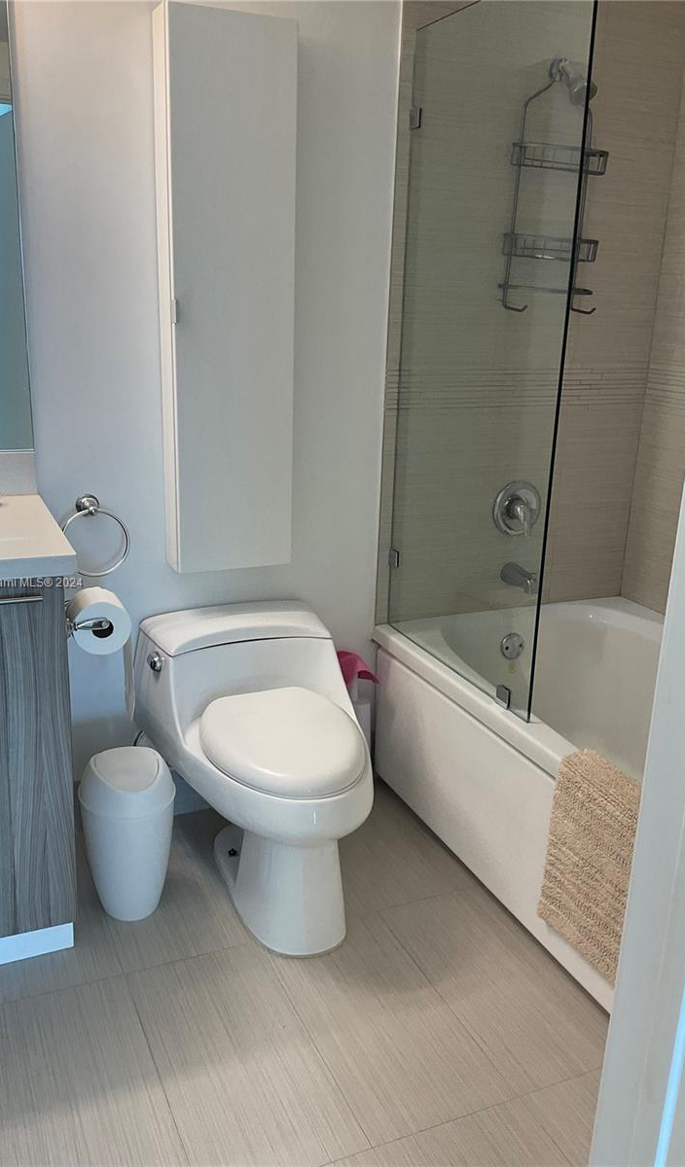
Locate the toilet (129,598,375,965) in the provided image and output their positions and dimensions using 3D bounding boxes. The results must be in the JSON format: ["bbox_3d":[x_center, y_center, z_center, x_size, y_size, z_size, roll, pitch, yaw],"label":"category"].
[{"bbox_3d":[-0.172,0.444,2.398,0.520,0.605,0.710,-6,18,-23],"label":"toilet"}]

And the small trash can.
[{"bbox_3d":[-0.498,0.575,2.284,0.220,0.400,0.220,2,17,0],"label":"small trash can"}]

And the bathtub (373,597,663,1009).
[{"bbox_3d":[0.806,0.526,2.423,0.905,0.490,1.530,-6,18,-23],"label":"bathtub"}]

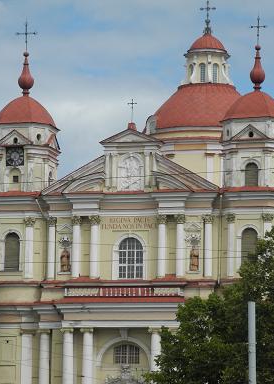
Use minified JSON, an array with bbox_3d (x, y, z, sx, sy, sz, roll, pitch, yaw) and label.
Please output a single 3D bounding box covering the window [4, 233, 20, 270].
[{"bbox_3d":[-10.982,5.235,198.335,1.359,3.387,0.400,-1,-7,16],"label":"window"}]

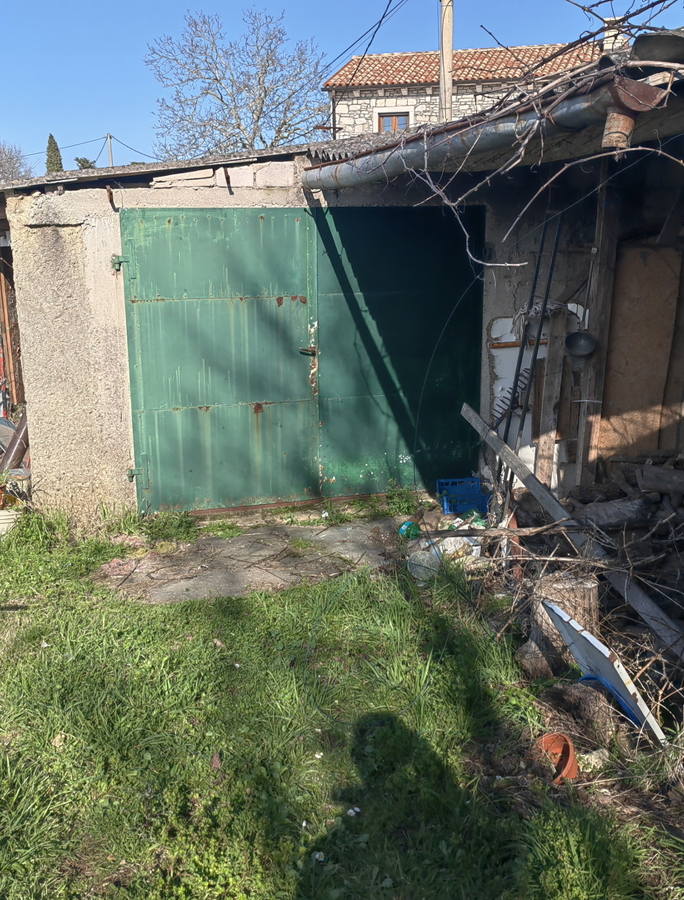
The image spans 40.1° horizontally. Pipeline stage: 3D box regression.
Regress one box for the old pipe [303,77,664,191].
[{"bbox_3d":[0.235,-1.232,4.027,0.150,0.200,3.854,-4,14,-13],"label":"old pipe"}]

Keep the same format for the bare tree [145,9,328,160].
[{"bbox_3d":[-2.633,-7.098,23.918,4.800,7.784,4.800,-3,12,-11],"label":"bare tree"}]

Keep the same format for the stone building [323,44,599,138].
[{"bbox_3d":[5.112,-10.263,33.585,9.700,7.660,8.200,2,14,13],"label":"stone building"}]

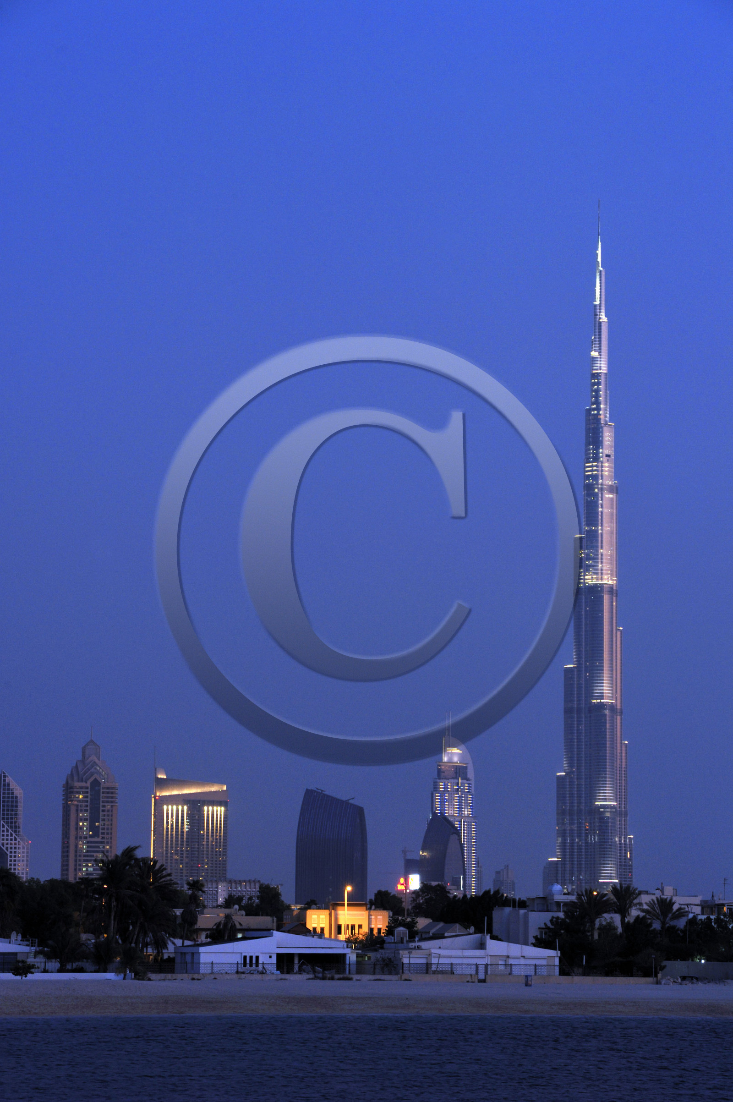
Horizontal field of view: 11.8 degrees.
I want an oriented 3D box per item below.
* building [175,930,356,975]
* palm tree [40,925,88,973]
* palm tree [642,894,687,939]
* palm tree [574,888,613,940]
[{"bbox_3d":[-12.552,49.534,437.188,19.600,5.590,10.800,3,-7,-17],"label":"building"},{"bbox_3d":[-36.428,47.889,427.325,5.800,6.060,5.600,1,-6,0],"label":"palm tree"},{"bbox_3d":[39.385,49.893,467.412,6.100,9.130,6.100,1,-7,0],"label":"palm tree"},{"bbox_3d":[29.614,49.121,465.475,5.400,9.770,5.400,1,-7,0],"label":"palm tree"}]

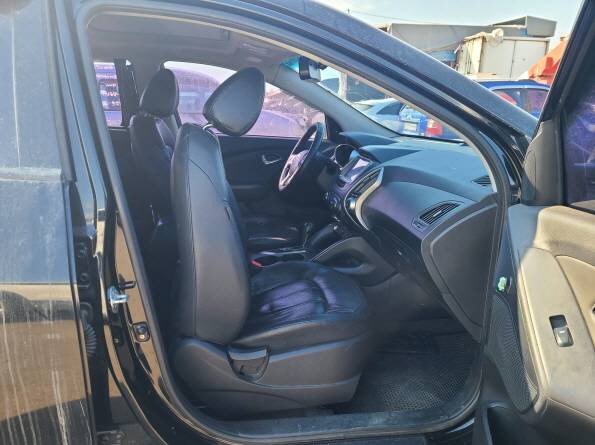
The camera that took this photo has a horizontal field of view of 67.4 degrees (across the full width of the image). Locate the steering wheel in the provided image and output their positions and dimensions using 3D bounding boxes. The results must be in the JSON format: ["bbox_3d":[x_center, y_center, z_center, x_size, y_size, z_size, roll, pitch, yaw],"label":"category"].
[{"bbox_3d":[0.015,-0.327,2.263,0.091,0.388,0.388,26,9,-21],"label":"steering wheel"}]

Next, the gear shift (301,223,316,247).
[{"bbox_3d":[0.044,0.046,2.004,0.076,0.122,0.061,-3,18,-15],"label":"gear shift"}]

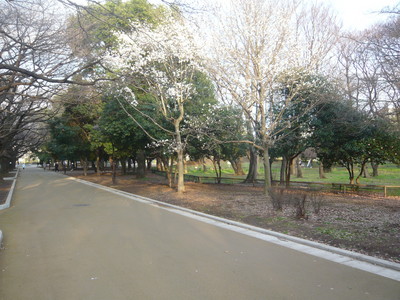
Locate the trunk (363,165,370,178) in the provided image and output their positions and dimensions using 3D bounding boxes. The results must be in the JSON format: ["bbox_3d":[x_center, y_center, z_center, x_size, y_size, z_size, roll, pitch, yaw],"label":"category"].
[{"bbox_3d":[15.955,2.060,31.000,0.680,1.342,0.650,0,-2,0],"label":"trunk"}]

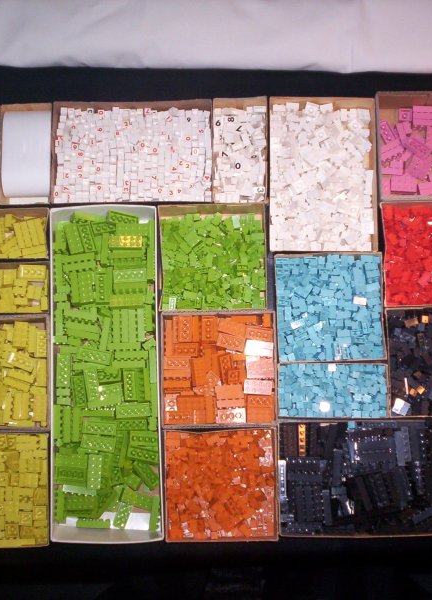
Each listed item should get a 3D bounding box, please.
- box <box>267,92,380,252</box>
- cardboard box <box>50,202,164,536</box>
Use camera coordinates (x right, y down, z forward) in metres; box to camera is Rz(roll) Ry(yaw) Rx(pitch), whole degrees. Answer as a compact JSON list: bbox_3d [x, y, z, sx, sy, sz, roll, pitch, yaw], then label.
[{"bbox_3d":[0.081,-0.093,0.663,0.081,0.028,0.119,0,83,0],"label":"box"},{"bbox_3d":[-0.079,0.053,0.639,0.079,0.036,0.239,-1,83,0],"label":"cardboard box"}]

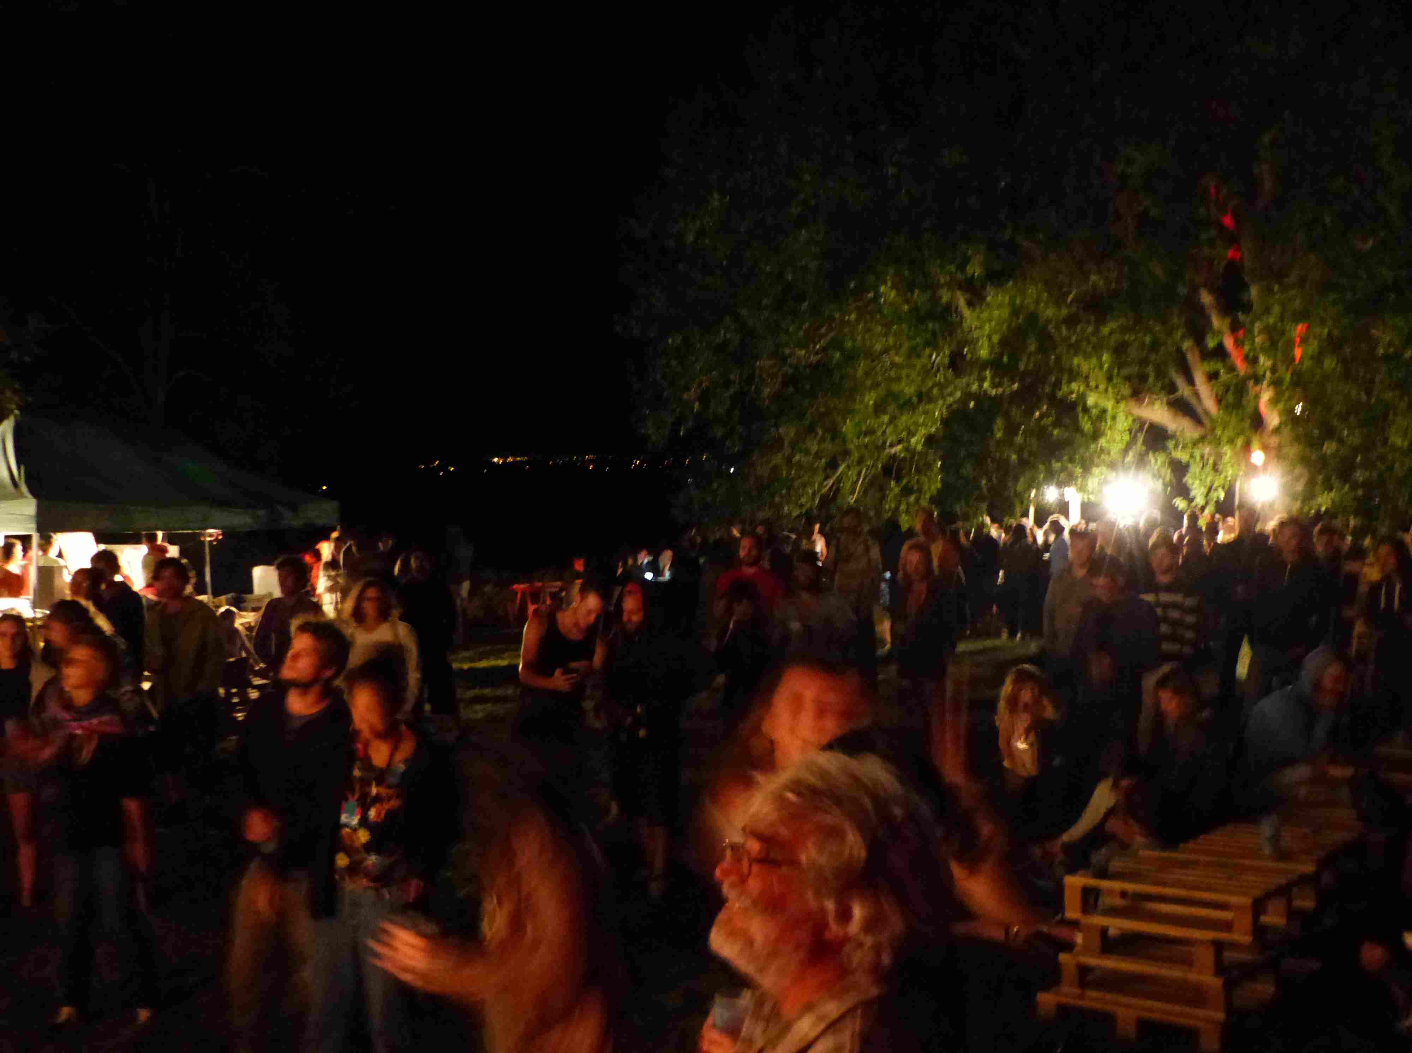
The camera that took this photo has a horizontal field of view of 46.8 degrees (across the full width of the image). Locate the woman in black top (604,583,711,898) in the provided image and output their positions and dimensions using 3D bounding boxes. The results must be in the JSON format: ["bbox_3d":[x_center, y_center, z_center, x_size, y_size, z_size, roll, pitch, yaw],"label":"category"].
[{"bbox_3d":[-0.277,1.164,9.000,0.540,1.690,0.400,1,2,18],"label":"woman in black top"}]

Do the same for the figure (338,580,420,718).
[{"bbox_3d":[-1.971,1.154,9.900,0.500,1.660,0.340,0,2,-10],"label":"figure"}]

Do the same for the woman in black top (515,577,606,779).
[{"bbox_3d":[-0.821,1.143,9.300,0.520,1.690,0.420,-1,2,-16],"label":"woman in black top"}]

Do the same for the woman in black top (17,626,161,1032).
[{"bbox_3d":[-2.634,1.278,6.950,0.580,1.640,0.420,0,2,-3],"label":"woman in black top"}]

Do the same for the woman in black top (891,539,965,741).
[{"bbox_3d":[1.627,0.915,12.000,0.500,1.660,0.360,0,2,12],"label":"woman in black top"}]

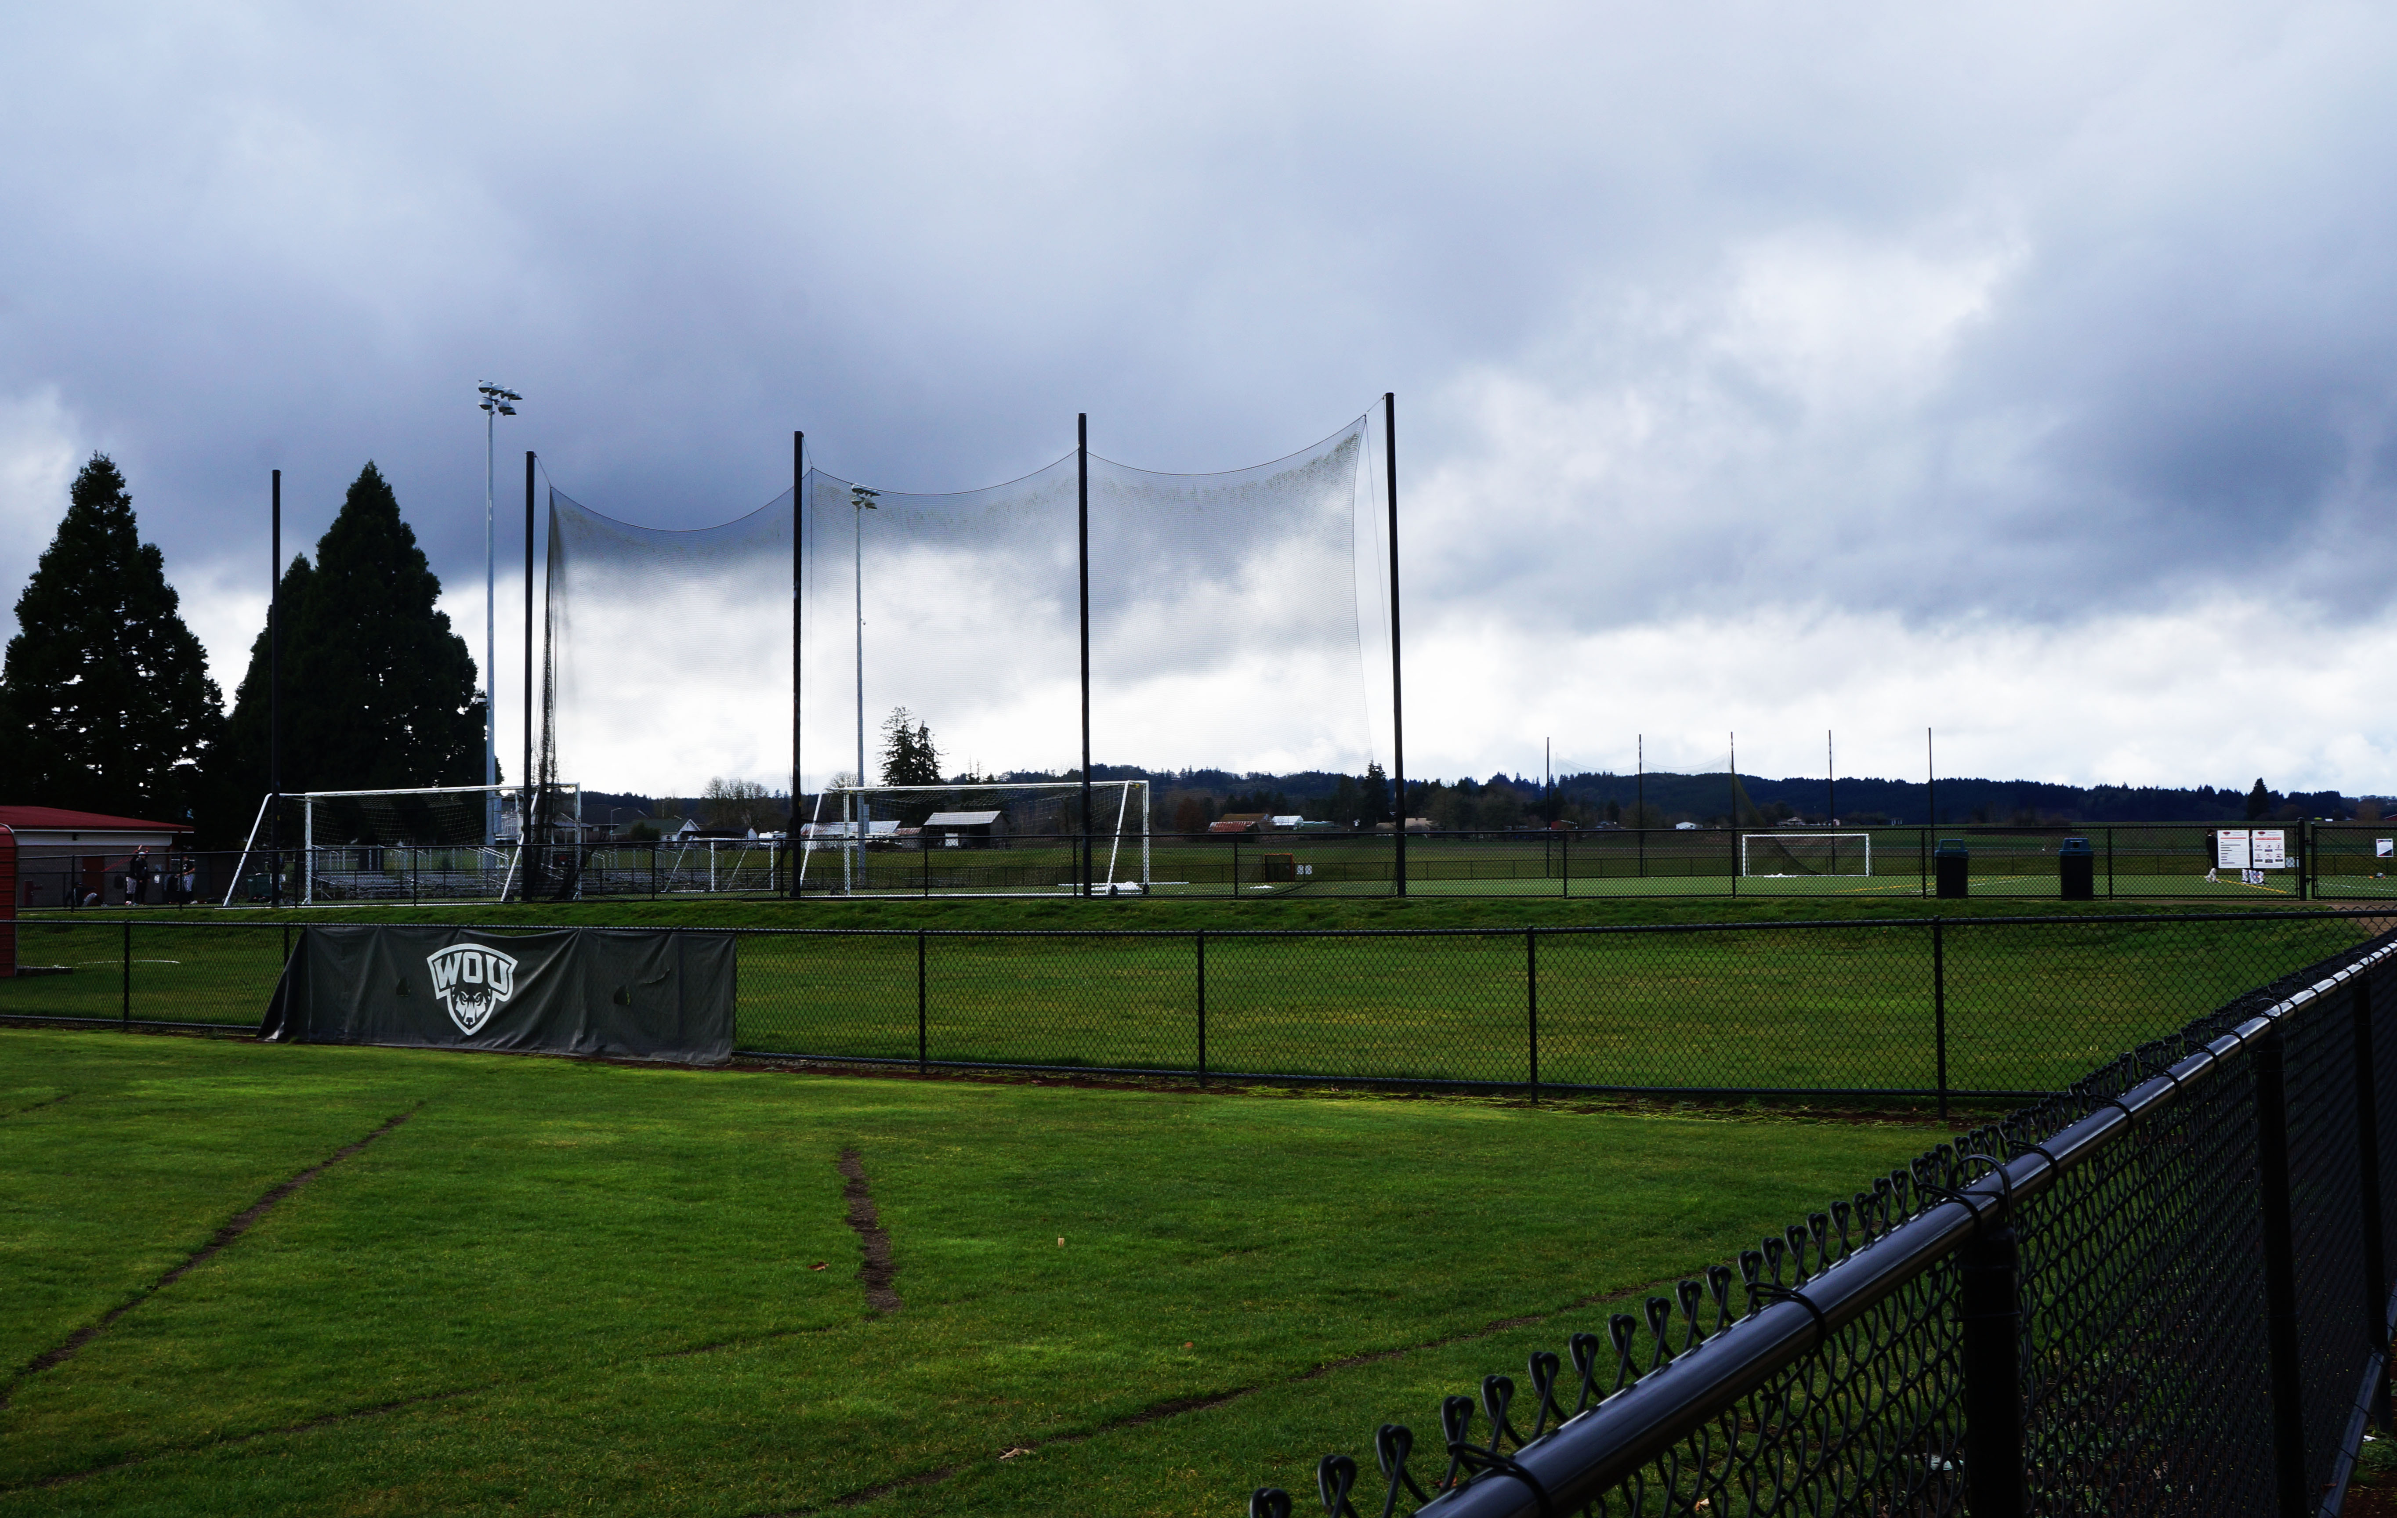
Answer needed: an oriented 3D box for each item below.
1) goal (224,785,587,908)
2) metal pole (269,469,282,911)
[{"bbox_3d":[-17.456,1.869,56.901,7.500,2.520,2.550,-2,-3,22],"label":"goal"},{"bbox_3d":[-19.611,-1.473,55.200,0.180,9.380,0.180,-2,-3,17],"label":"metal pole"}]

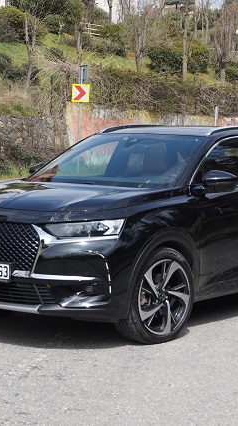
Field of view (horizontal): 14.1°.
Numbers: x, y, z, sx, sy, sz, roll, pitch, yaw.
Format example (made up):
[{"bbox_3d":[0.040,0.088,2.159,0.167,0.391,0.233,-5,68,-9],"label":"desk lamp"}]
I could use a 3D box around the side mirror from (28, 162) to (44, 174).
[{"bbox_3d":[-0.674,-0.351,8.444,0.250,0.165,0.150,4,5,36],"label":"side mirror"}]

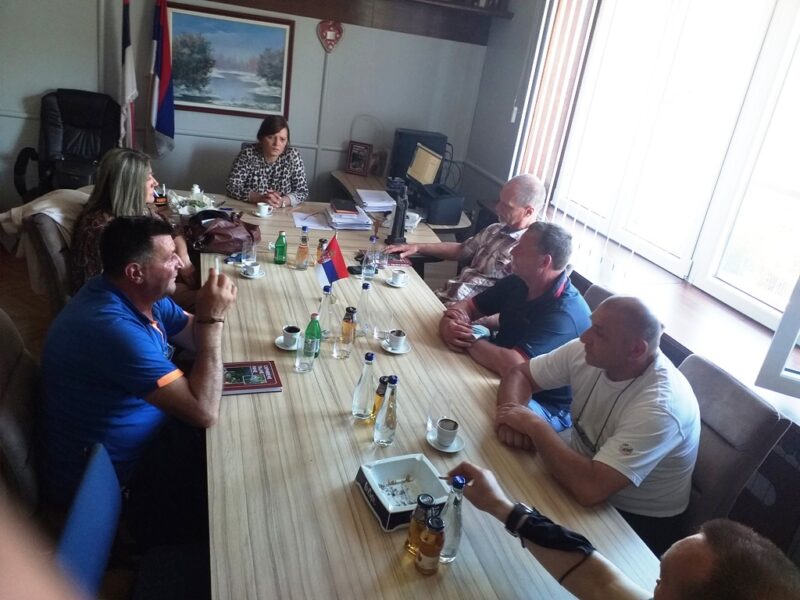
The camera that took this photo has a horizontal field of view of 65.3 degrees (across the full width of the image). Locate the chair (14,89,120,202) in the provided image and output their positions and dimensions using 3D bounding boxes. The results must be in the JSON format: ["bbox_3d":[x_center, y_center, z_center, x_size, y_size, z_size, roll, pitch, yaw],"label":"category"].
[{"bbox_3d":[-2.197,-0.781,4.263,0.670,1.180,0.700,-1,25,-23],"label":"chair"}]

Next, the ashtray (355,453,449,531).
[{"bbox_3d":[0.009,0.469,1.541,0.183,0.055,0.183,-4,25,-28],"label":"ashtray"}]

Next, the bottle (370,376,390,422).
[{"bbox_3d":[-0.055,0.286,1.842,0.054,0.140,0.054,1,23,-19],"label":"bottle"}]

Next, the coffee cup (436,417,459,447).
[{"bbox_3d":[0.136,0.384,1.812,0.066,0.061,0.077,1,23,-19],"label":"coffee cup"}]

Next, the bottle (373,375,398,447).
[{"bbox_3d":[-0.029,0.303,1.719,0.063,0.208,0.063,1,23,-19],"label":"bottle"}]

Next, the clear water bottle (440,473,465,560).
[{"bbox_3d":[0.121,0.487,1.406,0.060,0.222,0.060,1,24,-19],"label":"clear water bottle"}]

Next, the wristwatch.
[{"bbox_3d":[0.266,0.496,1.408,0.042,0.058,0.068,26,-3,36],"label":"wristwatch"}]

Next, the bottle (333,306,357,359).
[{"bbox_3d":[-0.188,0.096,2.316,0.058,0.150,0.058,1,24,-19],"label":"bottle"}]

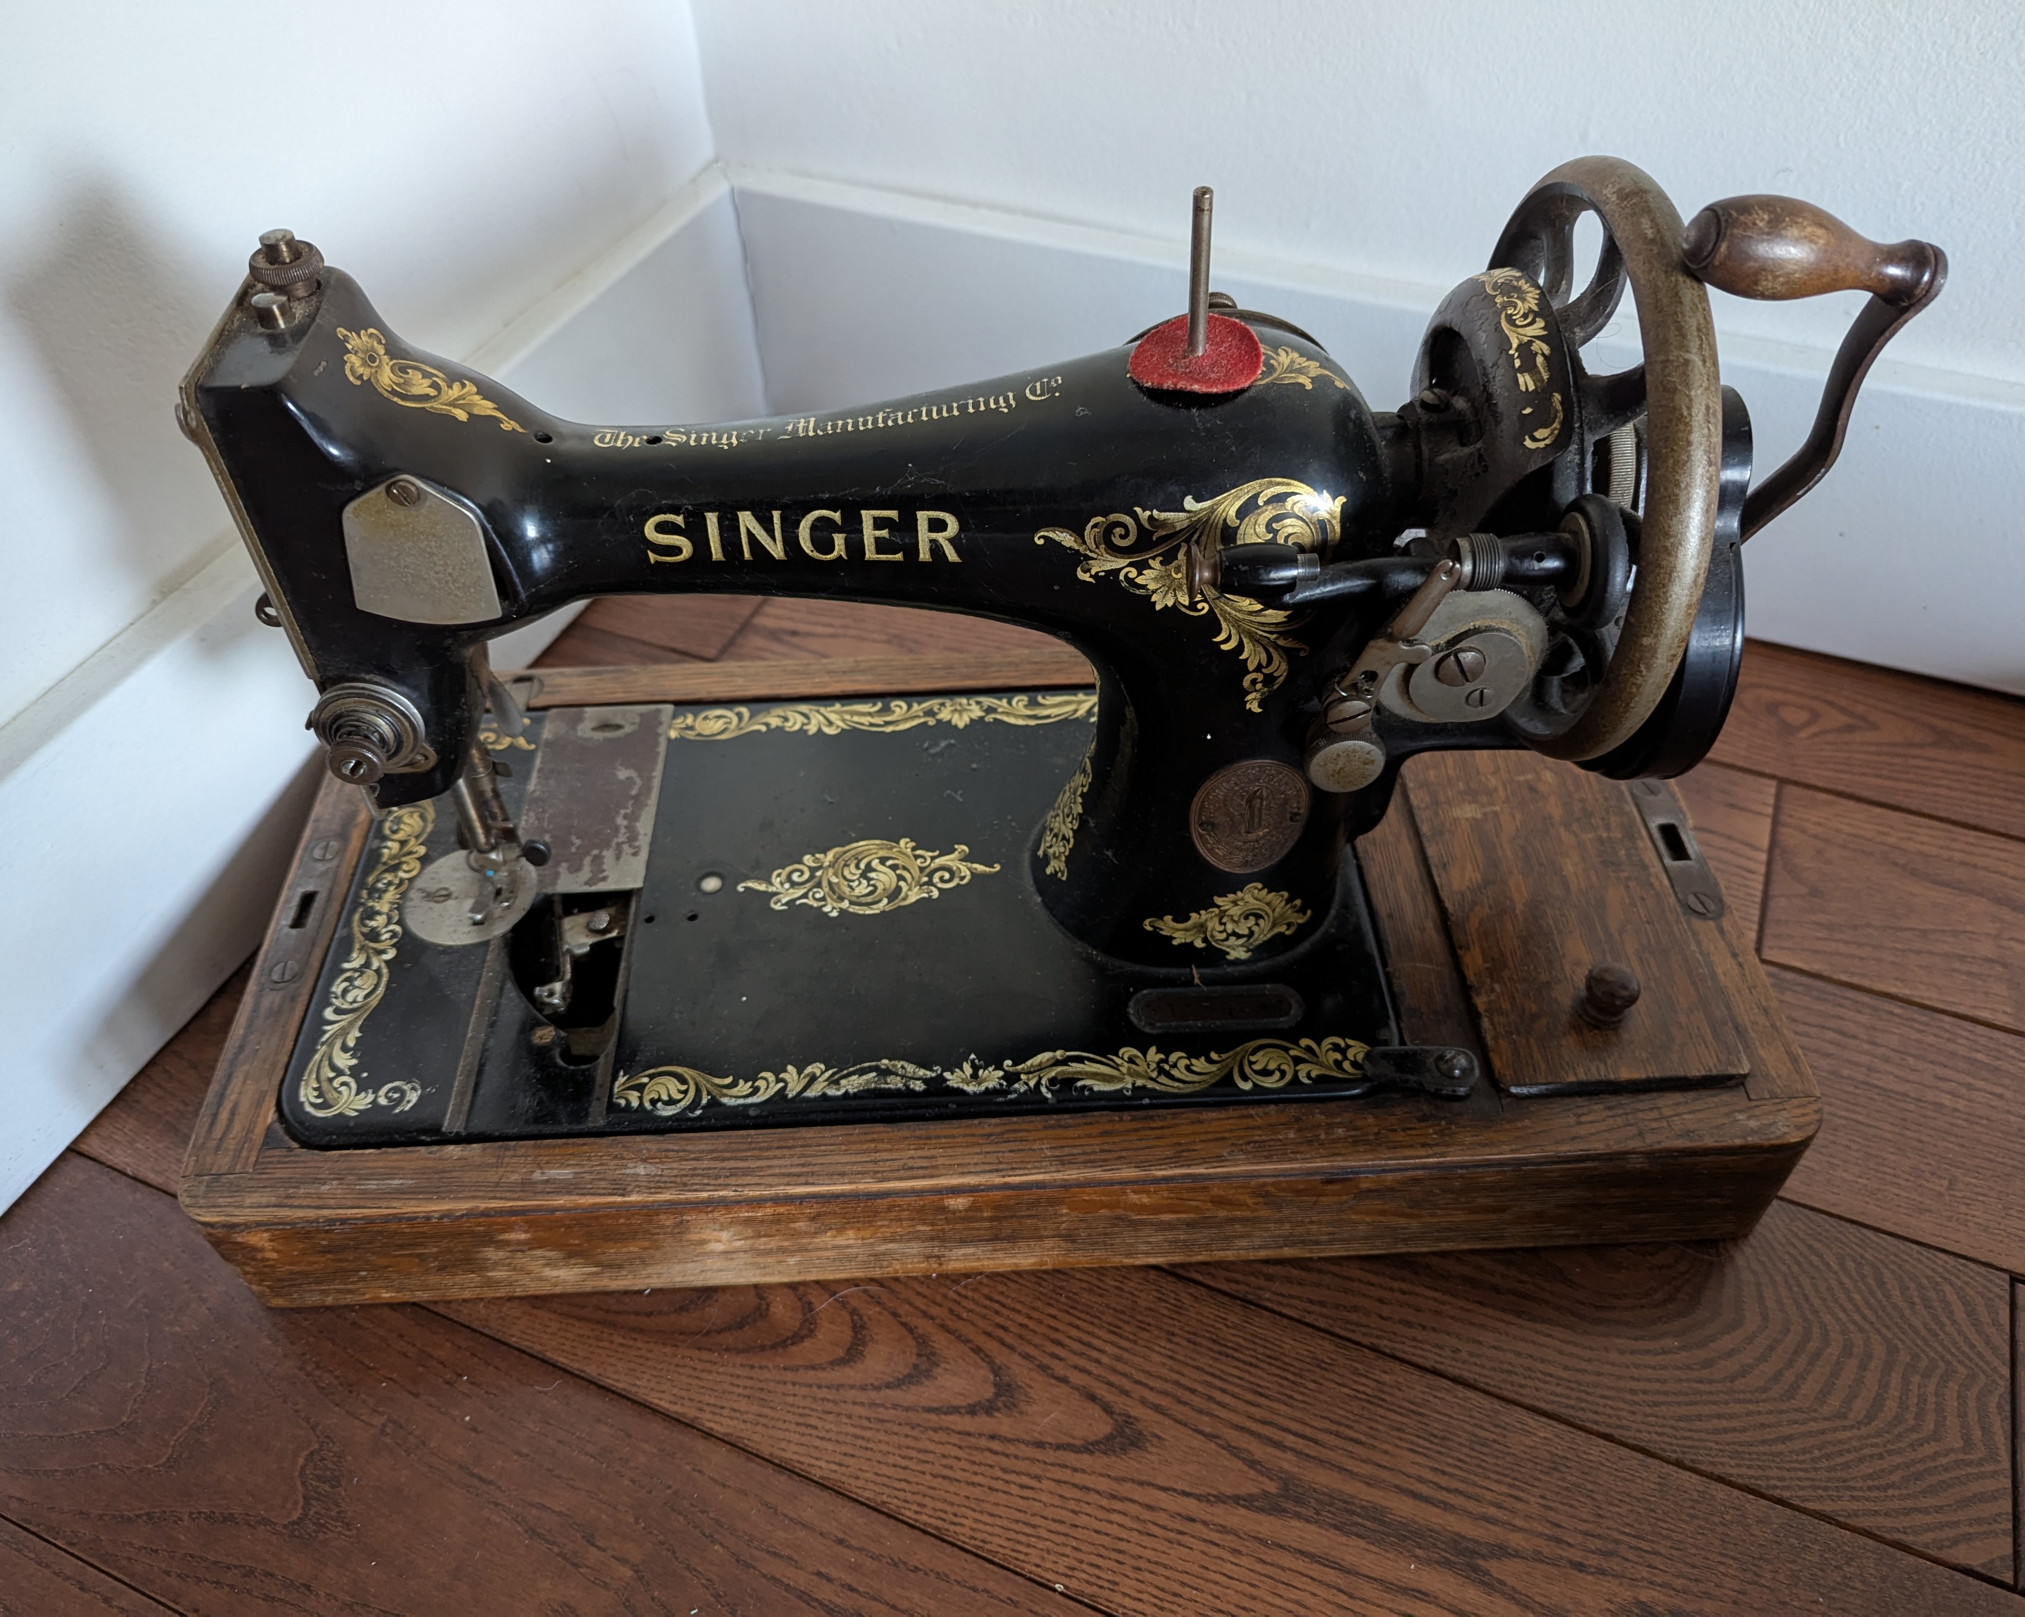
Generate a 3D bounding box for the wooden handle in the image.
[{"bbox_3d":[0.161,-0.113,0.303,0.052,0.021,0.021,6,47,-6],"label":"wooden handle"}]

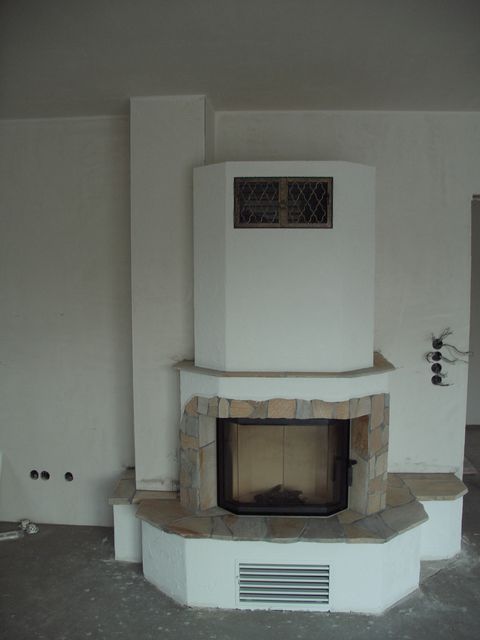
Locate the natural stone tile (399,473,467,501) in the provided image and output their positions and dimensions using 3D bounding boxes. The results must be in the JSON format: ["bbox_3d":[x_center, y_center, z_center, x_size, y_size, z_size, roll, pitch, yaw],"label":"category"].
[{"bbox_3d":[1.087,0.921,3.369,0.320,0.025,0.390,0,4,2],"label":"natural stone tile"}]

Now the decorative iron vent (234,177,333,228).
[{"bbox_3d":[0.203,-0.546,2.841,0.470,0.245,0.030,0,4,4],"label":"decorative iron vent"}]

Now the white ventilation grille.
[{"bbox_3d":[0.196,1.188,2.741,0.430,0.205,0.020,0,4,4],"label":"white ventilation grille"}]

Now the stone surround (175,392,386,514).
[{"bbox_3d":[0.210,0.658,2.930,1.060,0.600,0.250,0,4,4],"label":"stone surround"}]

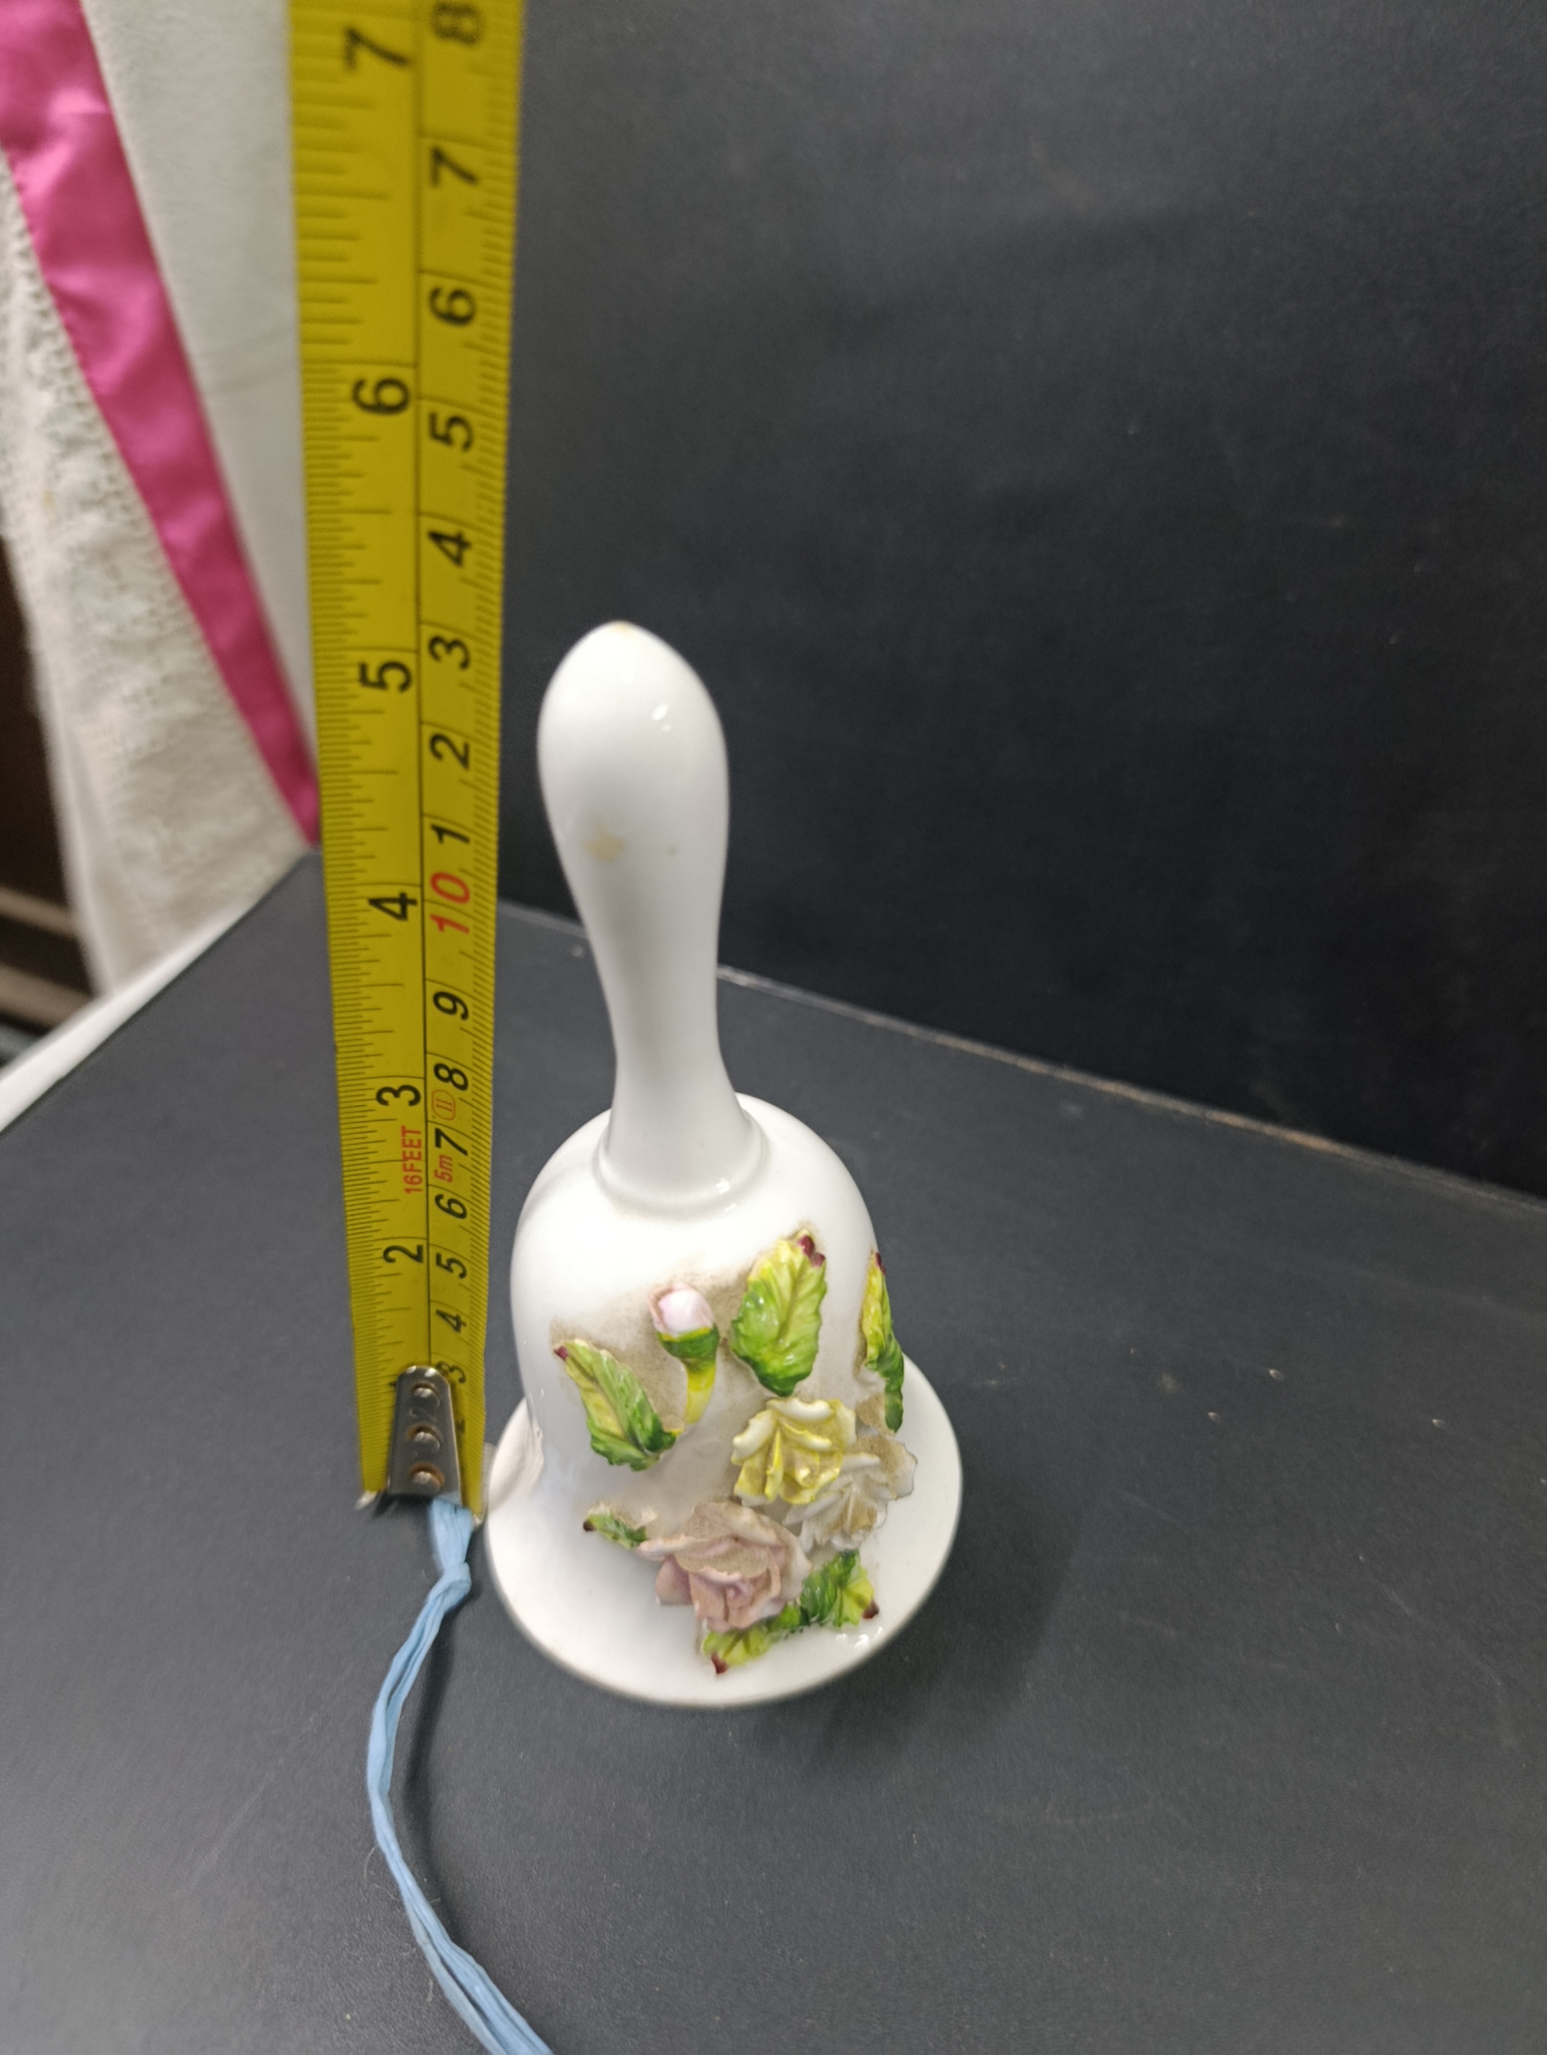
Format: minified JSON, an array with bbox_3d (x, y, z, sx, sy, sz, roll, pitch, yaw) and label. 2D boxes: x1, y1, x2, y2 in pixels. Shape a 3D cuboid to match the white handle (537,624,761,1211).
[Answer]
[{"bbox_3d":[-0.013,-0.011,0.145,0.020,0.064,0.020,-7,36,-4],"label":"white handle"}]

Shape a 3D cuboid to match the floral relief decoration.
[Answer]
[{"bbox_3d":[-0.002,0.052,0.165,0.042,0.054,0.023,-14,37,-13],"label":"floral relief decoration"}]

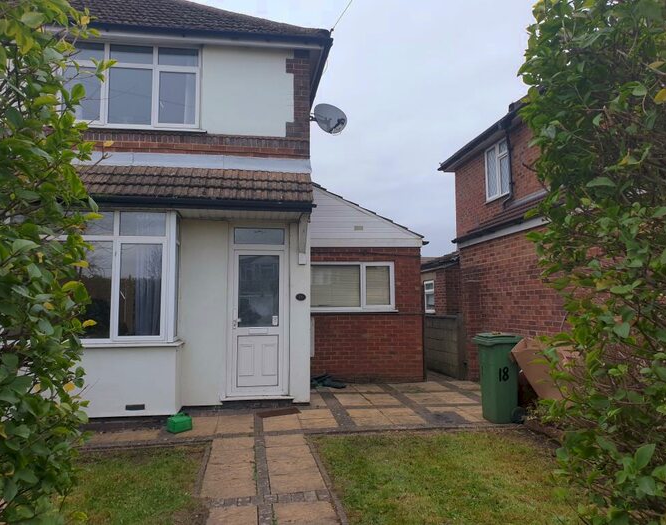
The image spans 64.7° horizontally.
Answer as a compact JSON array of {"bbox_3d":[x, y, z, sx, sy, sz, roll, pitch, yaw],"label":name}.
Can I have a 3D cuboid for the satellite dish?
[{"bbox_3d":[-0.037,-2.129,7.800,0.550,0.520,0.320,3,-18,-36],"label":"satellite dish"}]

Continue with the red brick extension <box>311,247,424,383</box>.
[{"bbox_3d":[0.489,1.022,10.515,2.128,2.442,2.000,0,-5,-6],"label":"red brick extension"}]

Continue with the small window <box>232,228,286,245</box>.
[{"bbox_3d":[-1.058,-0.368,7.587,0.754,0.253,0.060,0,-5,-8],"label":"small window"}]

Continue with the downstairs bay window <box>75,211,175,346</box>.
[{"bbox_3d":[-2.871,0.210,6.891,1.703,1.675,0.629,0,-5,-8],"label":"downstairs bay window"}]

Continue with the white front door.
[{"bbox_3d":[-1.056,0.857,7.499,0.850,2.087,0.080,0,-5,-8],"label":"white front door"}]

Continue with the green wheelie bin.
[{"bbox_3d":[2.041,1.373,6.397,0.530,1.030,0.475,1,-5,-10],"label":"green wheelie bin"}]

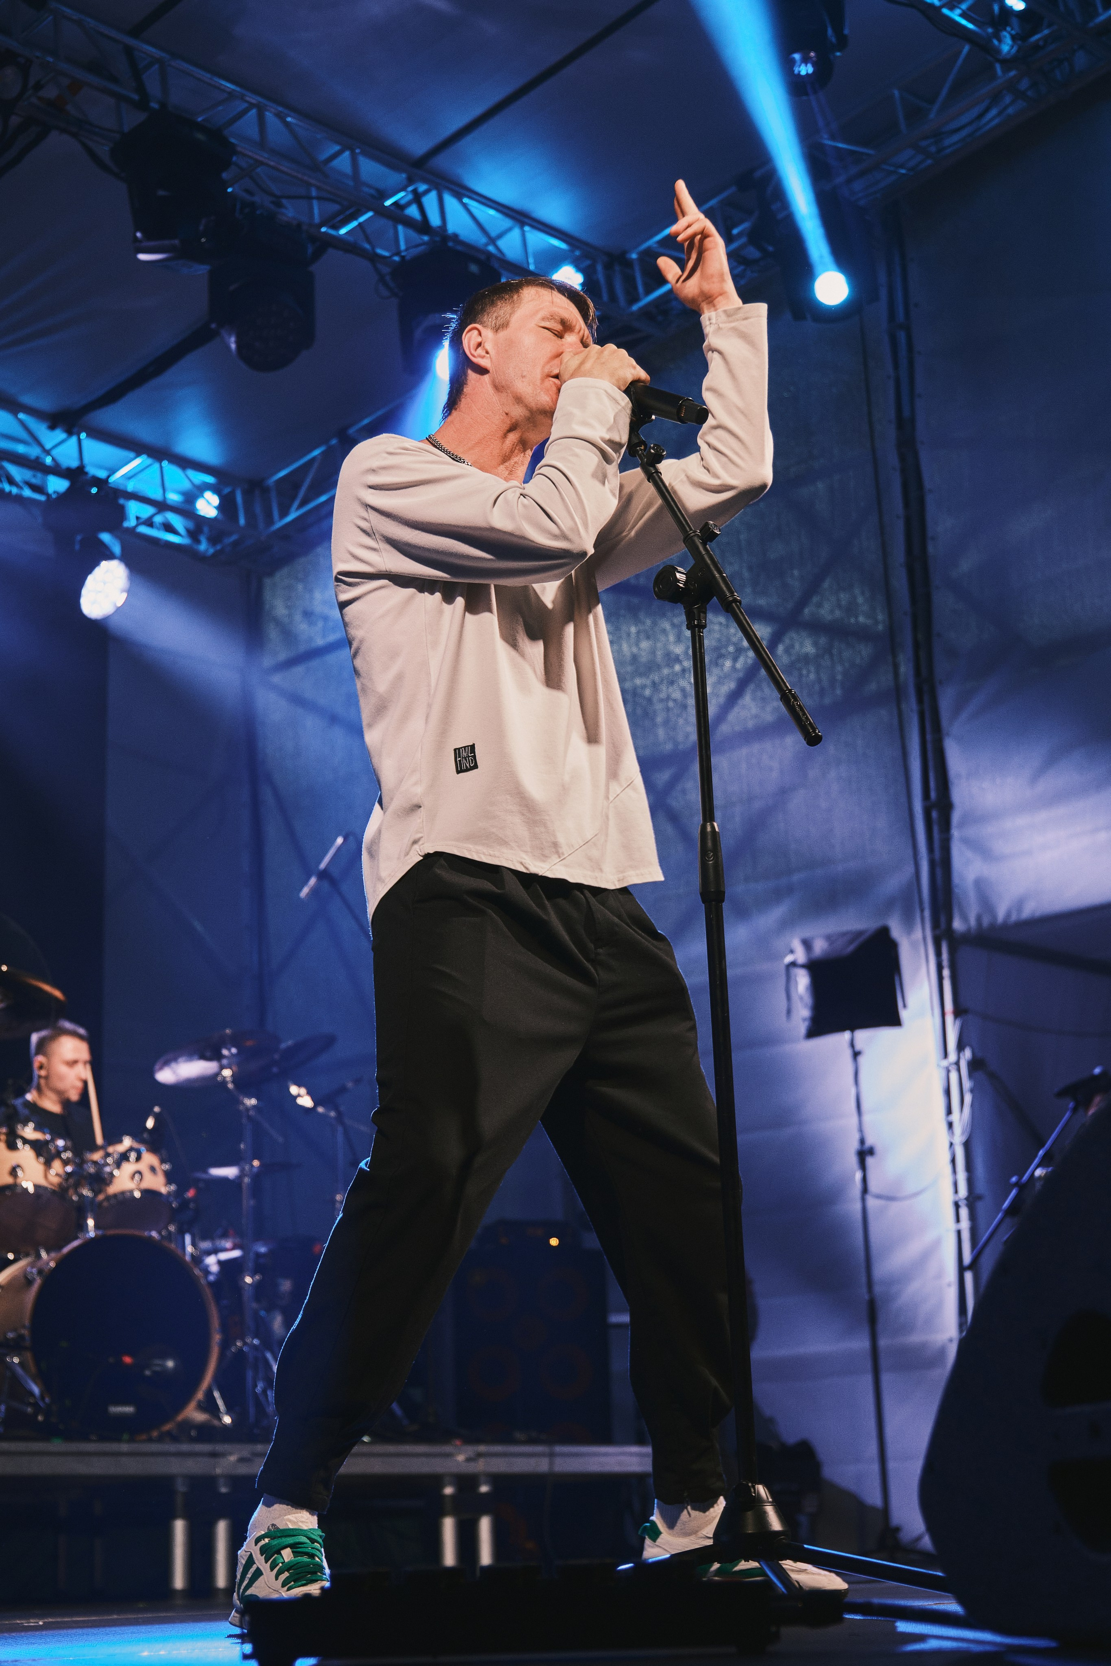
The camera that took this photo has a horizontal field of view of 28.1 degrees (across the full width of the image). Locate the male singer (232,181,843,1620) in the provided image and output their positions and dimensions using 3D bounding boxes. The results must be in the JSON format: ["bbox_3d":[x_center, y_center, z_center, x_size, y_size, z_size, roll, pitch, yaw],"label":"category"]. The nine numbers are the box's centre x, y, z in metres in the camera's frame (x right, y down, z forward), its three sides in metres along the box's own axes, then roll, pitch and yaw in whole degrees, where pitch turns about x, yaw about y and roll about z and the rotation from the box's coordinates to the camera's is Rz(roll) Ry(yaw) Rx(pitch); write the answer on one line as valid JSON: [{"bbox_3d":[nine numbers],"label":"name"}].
[{"bbox_3d":[-0.001,-0.032,2.814,0.740,1.920,0.520,13,-22,-39],"label":"male singer"}]

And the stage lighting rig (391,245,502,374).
[{"bbox_3d":[-0.403,-1.902,8.124,0.380,0.440,0.290,-5,-17,11],"label":"stage lighting rig"}]

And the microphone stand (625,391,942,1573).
[{"bbox_3d":[0.214,0.133,2.553,0.520,1.450,0.540,10,-20,-32],"label":"microphone stand"}]

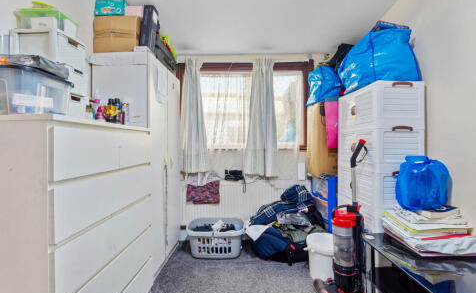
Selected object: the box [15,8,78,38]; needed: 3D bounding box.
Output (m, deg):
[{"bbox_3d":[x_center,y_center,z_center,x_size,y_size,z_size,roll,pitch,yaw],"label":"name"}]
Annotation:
[{"bbox_3d":[-0.997,-0.622,1.040,0.225,0.120,0.130,0,1,3],"label":"box"}]

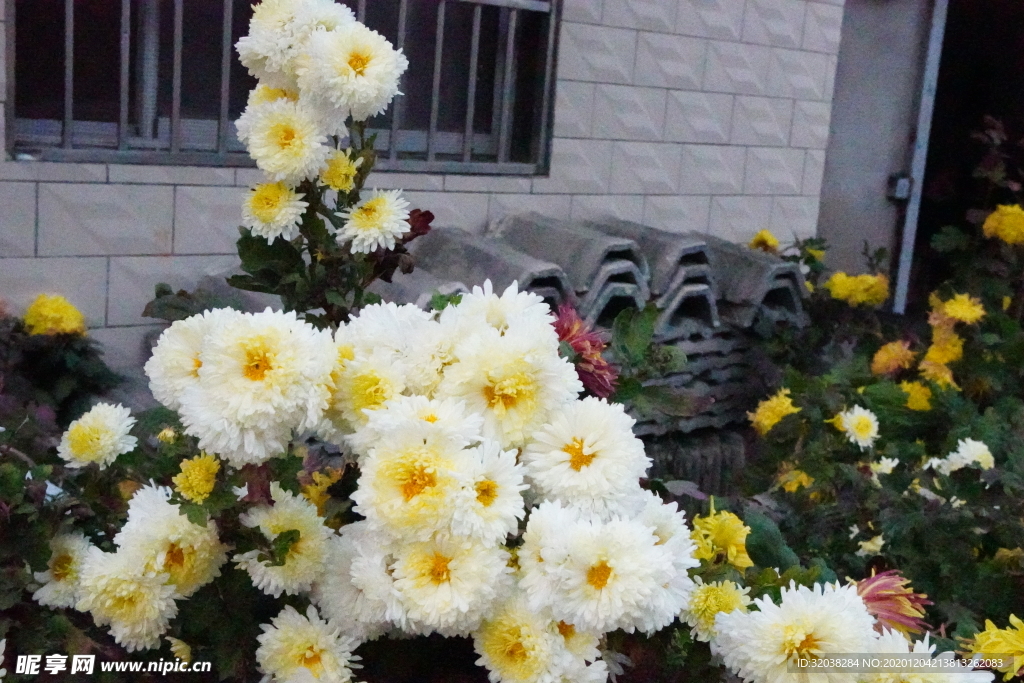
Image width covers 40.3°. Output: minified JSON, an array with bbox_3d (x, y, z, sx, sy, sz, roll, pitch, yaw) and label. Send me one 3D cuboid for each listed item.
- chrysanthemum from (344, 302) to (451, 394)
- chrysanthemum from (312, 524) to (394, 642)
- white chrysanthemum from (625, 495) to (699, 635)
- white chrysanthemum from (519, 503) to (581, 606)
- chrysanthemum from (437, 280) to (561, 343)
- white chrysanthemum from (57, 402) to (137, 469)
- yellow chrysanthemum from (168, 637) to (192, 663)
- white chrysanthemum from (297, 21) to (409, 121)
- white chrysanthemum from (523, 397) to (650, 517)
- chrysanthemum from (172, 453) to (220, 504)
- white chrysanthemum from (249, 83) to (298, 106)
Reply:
[{"bbox_3d":[-0.095,0.007,1.140,0.087,0.079,0.052,5,-30,3],"label":"chrysanthemum"},{"bbox_3d":[-0.113,0.188,1.080,0.084,0.090,0.049,8,-3,18],"label":"chrysanthemum"},{"bbox_3d":[0.104,0.167,1.060,0.090,0.105,0.058,-2,-14,-28],"label":"white chrysanthemum"},{"bbox_3d":[0.035,0.159,1.040,0.078,0.080,0.050,13,-3,34],"label":"white chrysanthemum"},{"bbox_3d":[-0.010,-0.012,1.130,0.096,0.079,0.053,4,-30,-1],"label":"chrysanthemum"},{"bbox_3d":[-0.343,0.078,1.150,0.066,0.058,0.036,10,-5,25],"label":"white chrysanthemum"},{"bbox_3d":[-0.262,0.244,1.100,0.026,0.026,0.020,2,-23,-13],"label":"yellow chrysanthemum"},{"bbox_3d":[-0.124,-0.210,1.080,0.085,0.078,0.052,2,0,-12],"label":"white chrysanthemum"},{"bbox_3d":[0.056,0.087,1.050,0.096,0.092,0.060,7,-8,11],"label":"white chrysanthemum"},{"bbox_3d":[-0.249,0.108,1.100,0.040,0.042,0.030,0,-16,-18],"label":"chrysanthemum"},{"bbox_3d":[-0.201,-0.209,1.200,0.055,0.050,0.033,7,-25,13],"label":"white chrysanthemum"}]

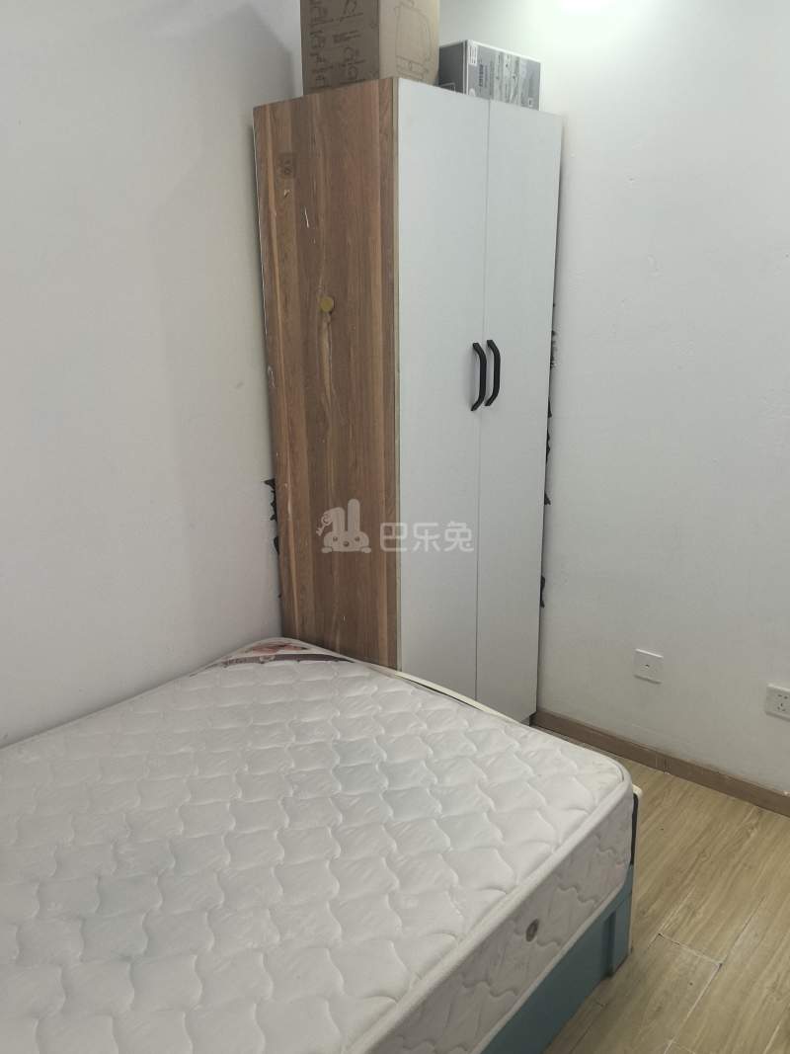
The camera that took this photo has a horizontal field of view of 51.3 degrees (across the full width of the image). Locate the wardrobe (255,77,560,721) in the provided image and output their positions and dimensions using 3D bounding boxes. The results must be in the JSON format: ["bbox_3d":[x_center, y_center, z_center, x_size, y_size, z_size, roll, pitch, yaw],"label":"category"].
[{"bbox_3d":[0.061,-0.194,2.408,0.495,1.845,0.670,14,22,41],"label":"wardrobe"}]

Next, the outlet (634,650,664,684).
[{"bbox_3d":[0.767,0.420,2.484,0.086,0.086,0.010,14,22,40],"label":"outlet"}]

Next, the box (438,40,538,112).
[{"bbox_3d":[0.205,-1.163,2.174,0.210,0.132,0.322,14,22,40],"label":"box"}]

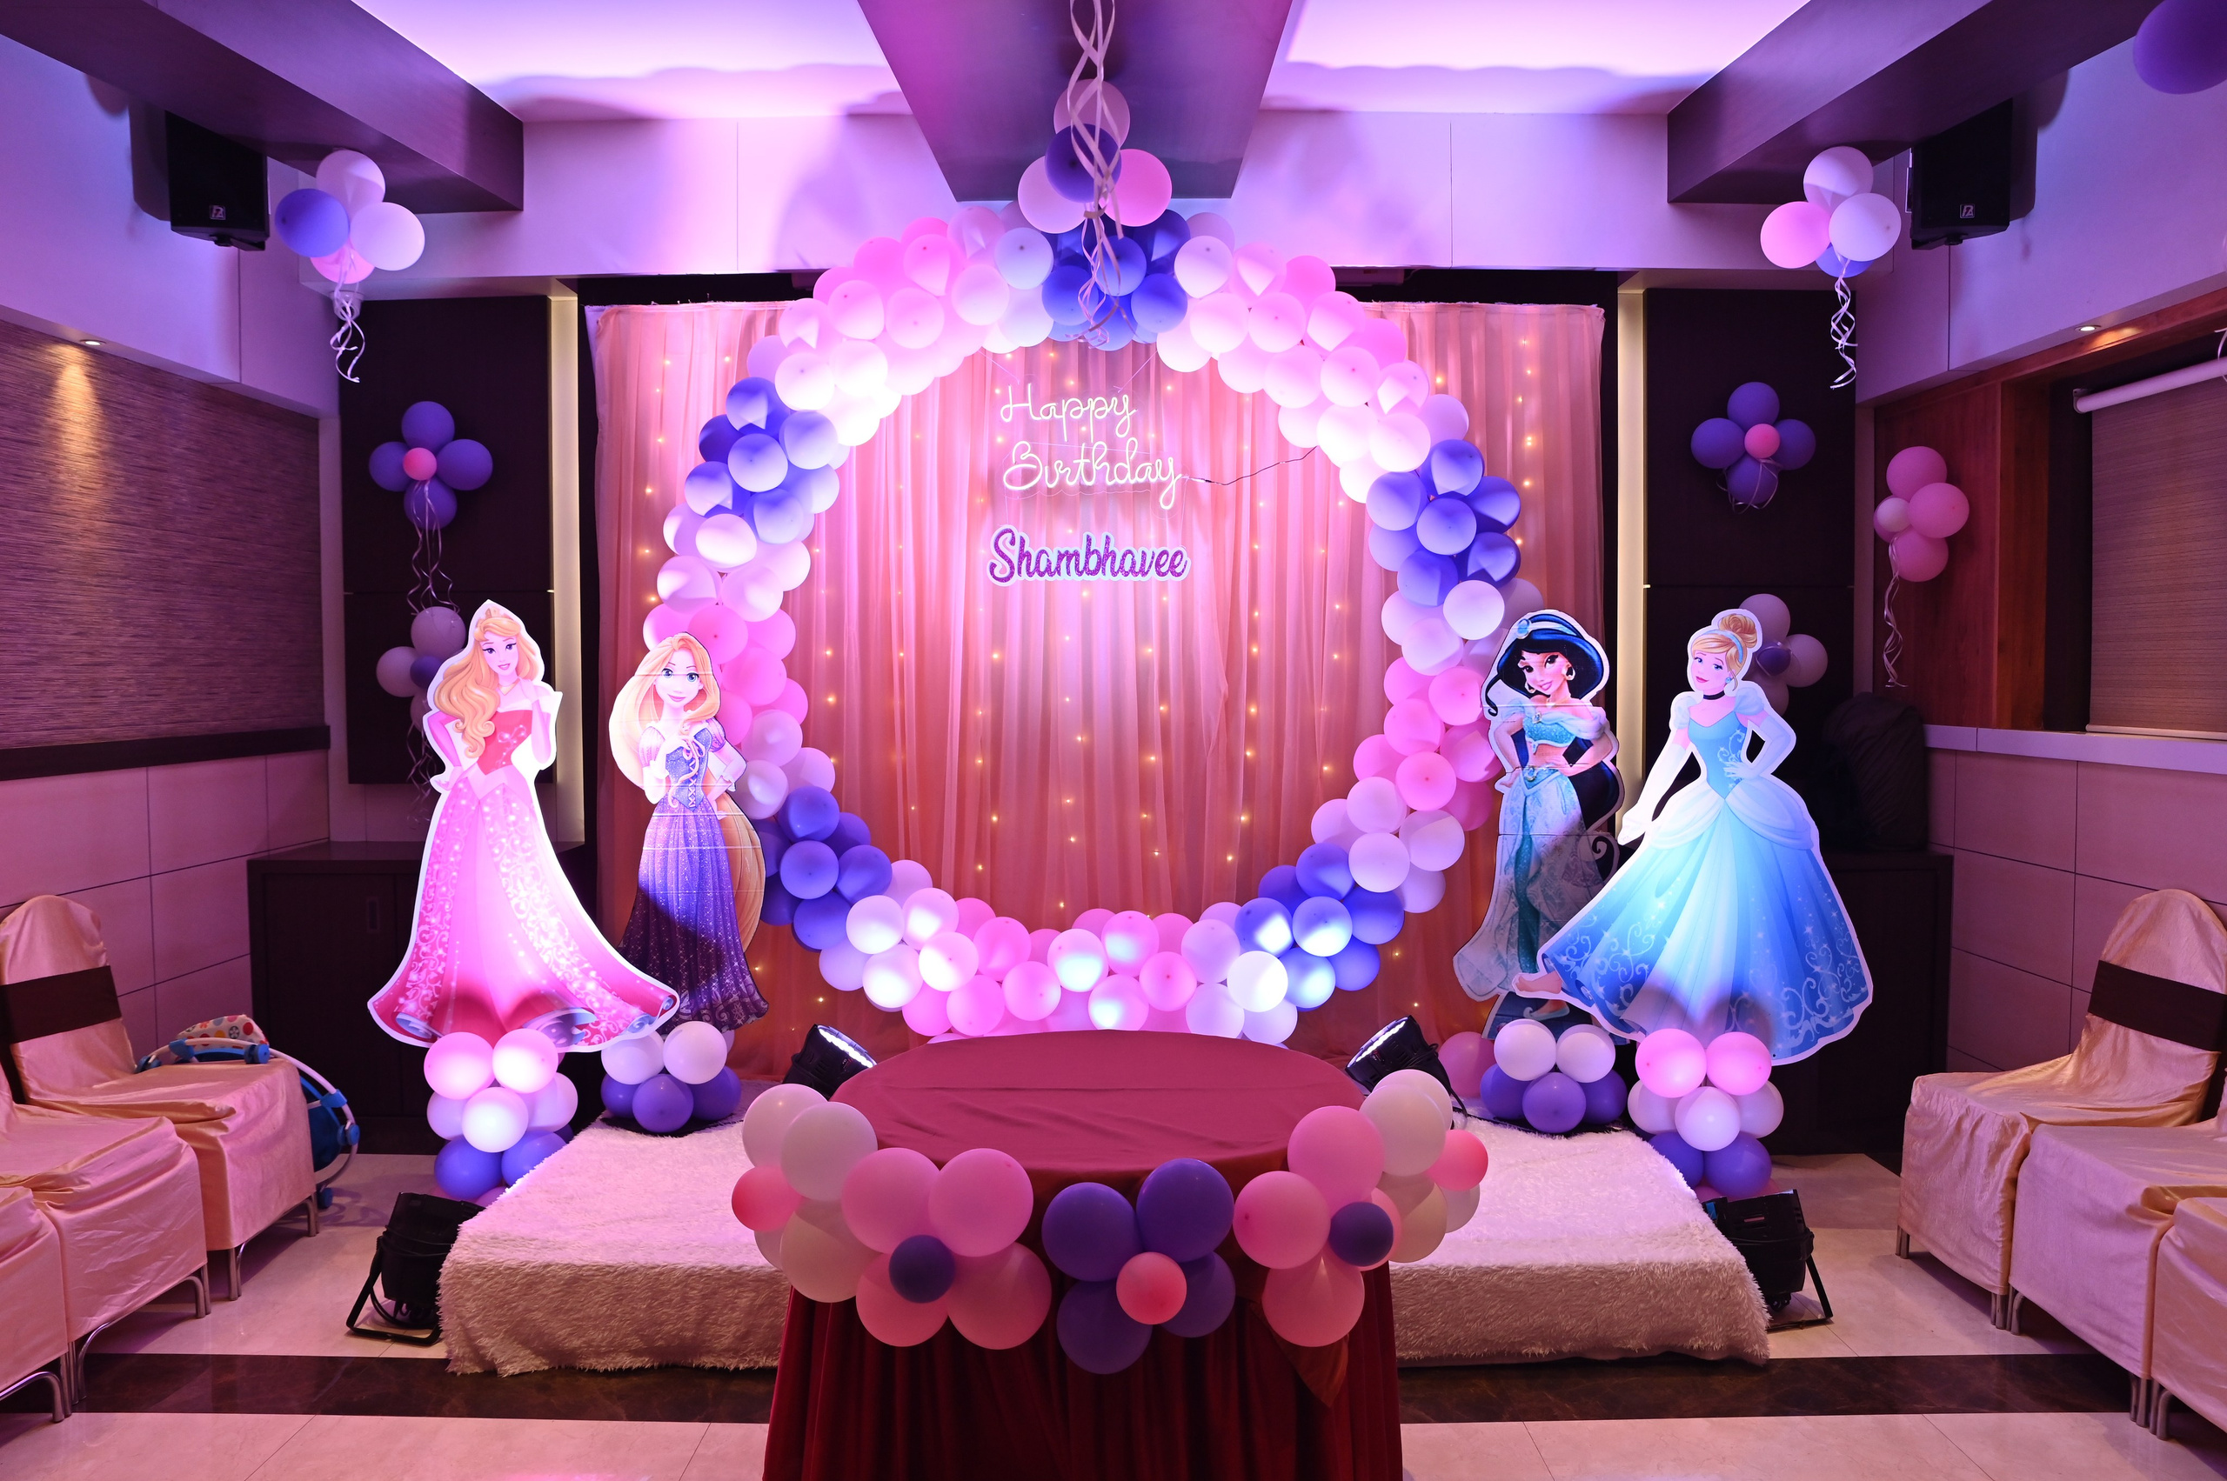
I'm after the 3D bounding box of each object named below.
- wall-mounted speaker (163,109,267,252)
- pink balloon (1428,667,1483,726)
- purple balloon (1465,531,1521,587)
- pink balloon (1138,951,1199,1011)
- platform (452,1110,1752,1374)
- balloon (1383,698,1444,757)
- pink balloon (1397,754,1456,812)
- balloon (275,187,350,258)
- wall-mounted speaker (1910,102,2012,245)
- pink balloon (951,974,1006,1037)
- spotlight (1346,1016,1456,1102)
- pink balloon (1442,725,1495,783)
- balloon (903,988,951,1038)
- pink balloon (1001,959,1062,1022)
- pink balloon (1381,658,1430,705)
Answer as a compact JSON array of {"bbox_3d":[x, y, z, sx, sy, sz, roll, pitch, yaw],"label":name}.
[{"bbox_3d":[-2.488,-1.629,4.515,0.250,0.410,0.240,-1,8,-15],"label":"wall-mounted speaker"},{"bbox_3d":[0.985,-0.126,4.609,0.170,0.167,0.178,0,2,0],"label":"pink balloon"},{"bbox_3d":[1.110,-0.529,4.702,0.171,0.170,0.171,0,2,0],"label":"purple balloon"},{"bbox_3d":[0.157,0.682,4.550,0.168,0.168,0.175,0,2,0],"label":"pink balloon"},{"bbox_3d":[-0.017,1.188,4.141,2.810,0.235,1.500,0,2,0],"label":"platform"},{"bbox_3d":[0.874,-0.035,4.653,0.176,0.171,0.174,0,2,0],"label":"balloon"},{"bbox_3d":[0.919,0.120,4.720,0.177,0.180,0.185,0,2,0],"label":"pink balloon"},{"bbox_3d":[-2.119,-1.370,4.250,0.190,0.190,0.190,0,2,0],"label":"balloon"},{"bbox_3d":[2.337,-1.616,4.505,0.250,0.400,0.200,0,3,-3],"label":"wall-mounted speaker"},{"bbox_3d":[-0.397,0.773,4.686,0.172,0.175,0.174,0,2,0],"label":"pink balloon"},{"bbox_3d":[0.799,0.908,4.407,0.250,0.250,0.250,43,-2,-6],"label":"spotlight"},{"bbox_3d":[1.074,0.039,4.830,0.175,0.178,0.180,0,2,0],"label":"pink balloon"},{"bbox_3d":[-0.527,0.775,4.636,0.168,0.168,0.175,0,2,0],"label":"balloon"},{"bbox_3d":[-0.229,0.709,4.553,0.168,0.168,0.175,0,2,0],"label":"pink balloon"},{"bbox_3d":[0.867,-0.164,4.654,0.168,0.168,0.175,0,2,0],"label":"pink balloon"}]

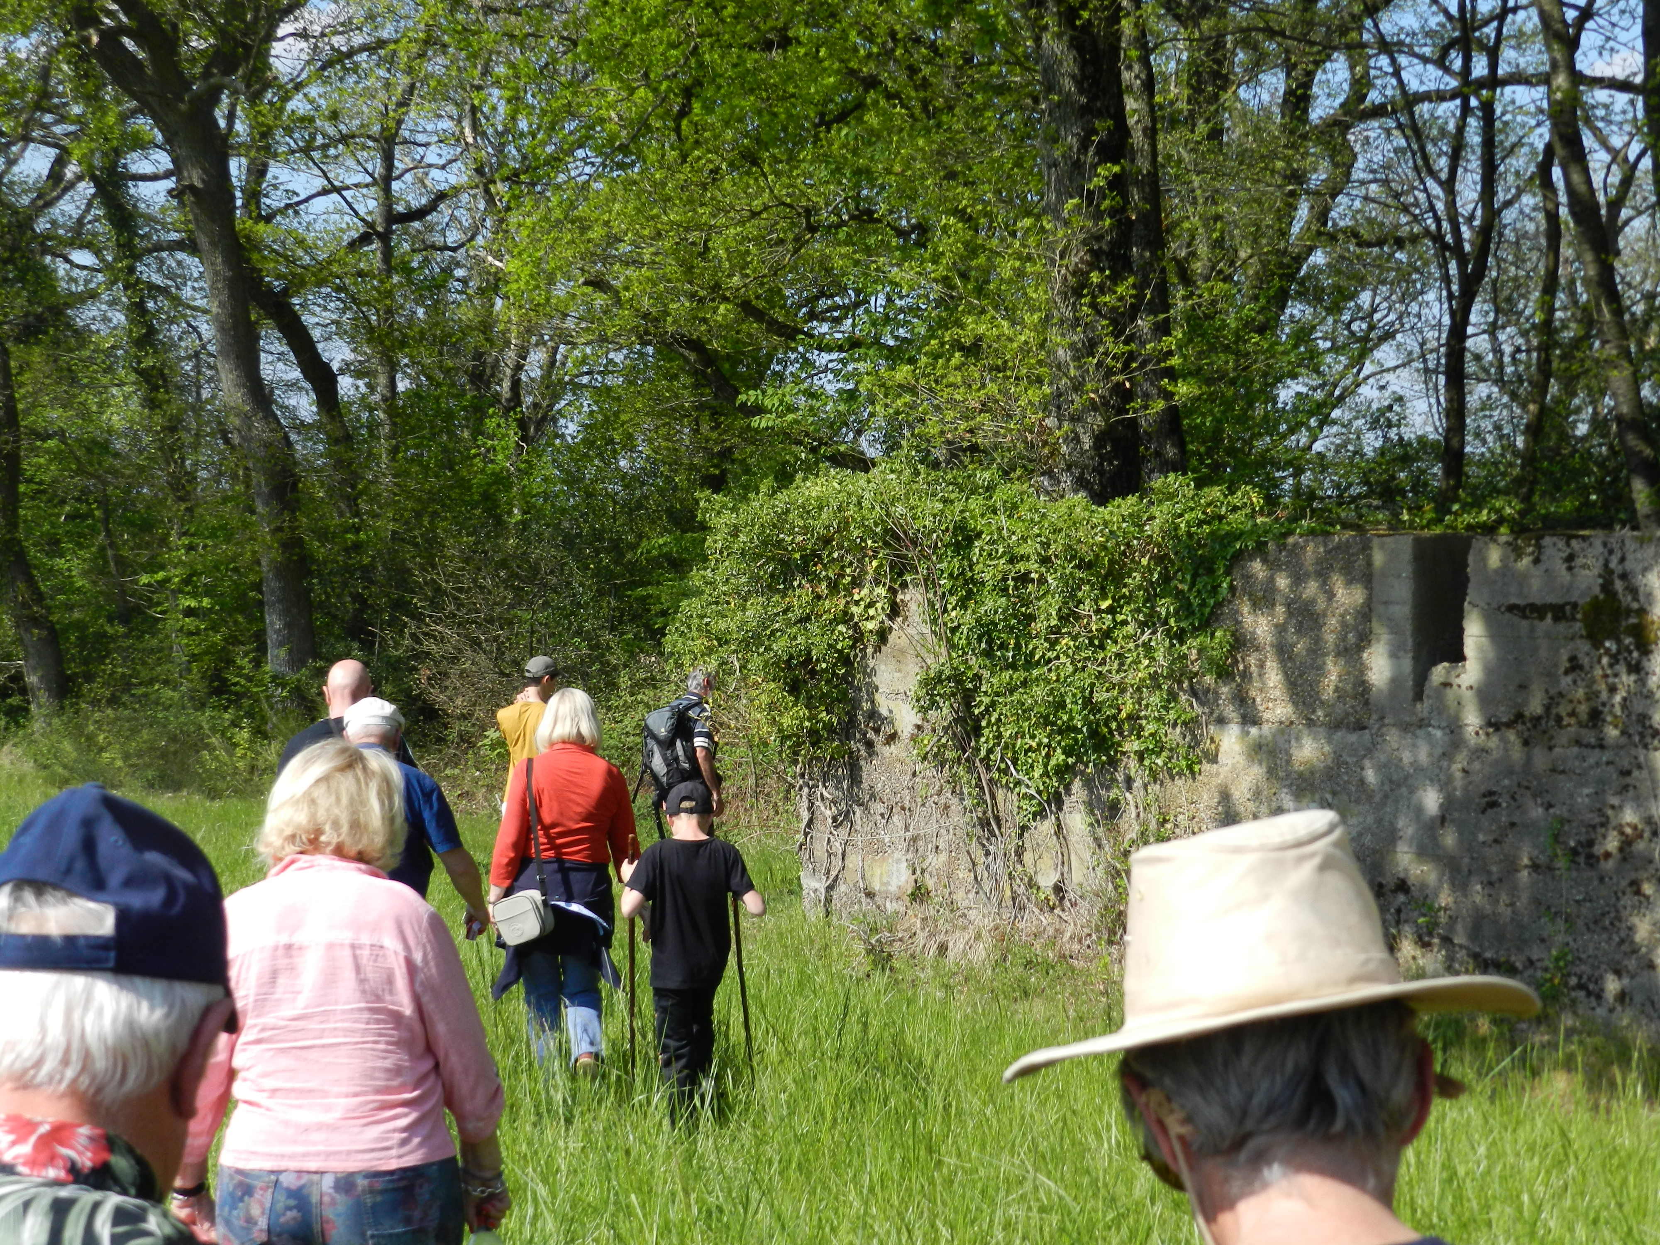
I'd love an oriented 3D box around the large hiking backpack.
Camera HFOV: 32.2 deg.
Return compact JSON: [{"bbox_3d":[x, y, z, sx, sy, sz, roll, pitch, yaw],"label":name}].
[{"bbox_3d":[-1.093,0.861,19.800,0.340,0.660,0.300,-1,-1,37],"label":"large hiking backpack"}]

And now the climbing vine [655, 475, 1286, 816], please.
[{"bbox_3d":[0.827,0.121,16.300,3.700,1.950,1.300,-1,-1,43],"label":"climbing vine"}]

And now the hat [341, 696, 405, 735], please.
[{"bbox_3d":[-1.539,0.313,9.700,0.215,0.130,0.250,0,-1,6],"label":"hat"}]

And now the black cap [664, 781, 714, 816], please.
[{"bbox_3d":[-0.508,0.637,10.350,0.180,0.140,0.250,0,-9,3],"label":"black cap"}]

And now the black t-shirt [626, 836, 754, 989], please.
[{"bbox_3d":[-0.501,1.038,10.300,0.450,0.540,0.260,0,-1,0],"label":"black t-shirt"}]

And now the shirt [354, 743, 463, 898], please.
[{"bbox_3d":[-1.532,0.754,9.700,0.550,0.700,0.310,0,-1,6],"label":"shirt"}]

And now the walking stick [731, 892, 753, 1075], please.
[{"bbox_3d":[-0.322,1.280,10.500,0.025,0.840,0.025,-6,2,0],"label":"walking stick"}]

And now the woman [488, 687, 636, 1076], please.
[{"bbox_3d":[-1.080,1.080,11.600,0.590,1.630,0.420,0,-1,3],"label":"woman"}]

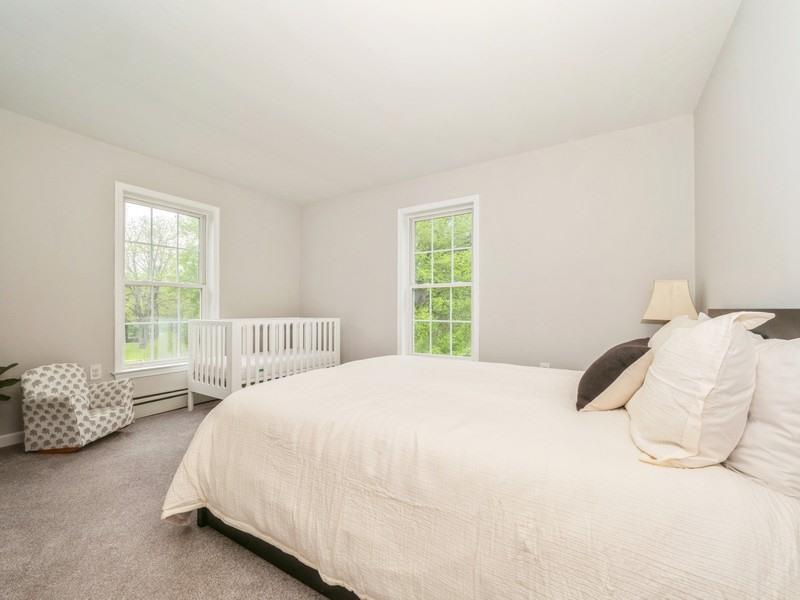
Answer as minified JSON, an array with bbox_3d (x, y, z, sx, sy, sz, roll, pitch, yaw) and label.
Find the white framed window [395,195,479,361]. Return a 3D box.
[{"bbox_3d":[0.400,-0.185,3.512,0.934,1.737,0.121,0,-1,33],"label":"white framed window"}]

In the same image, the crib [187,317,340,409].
[{"bbox_3d":[-1.390,0.642,3.524,0.758,0.894,1.343,0,-1,33],"label":"crib"}]

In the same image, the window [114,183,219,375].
[{"bbox_3d":[-2.322,-0.193,3.300,0.121,1.737,0.934,0,-1,33],"label":"window"}]

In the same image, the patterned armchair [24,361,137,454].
[{"bbox_3d":[-2.387,0.777,2.450,0.424,0.596,0.444,0,-1,1],"label":"patterned armchair"}]

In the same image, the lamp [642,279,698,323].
[{"bbox_3d":[1.772,0.153,2.126,0.278,0.586,0.278,0,-1,33],"label":"lamp"}]

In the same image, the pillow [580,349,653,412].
[{"bbox_3d":[0.924,0.309,1.390,0.162,0.404,0.424,47,23,24],"label":"pillow"}]

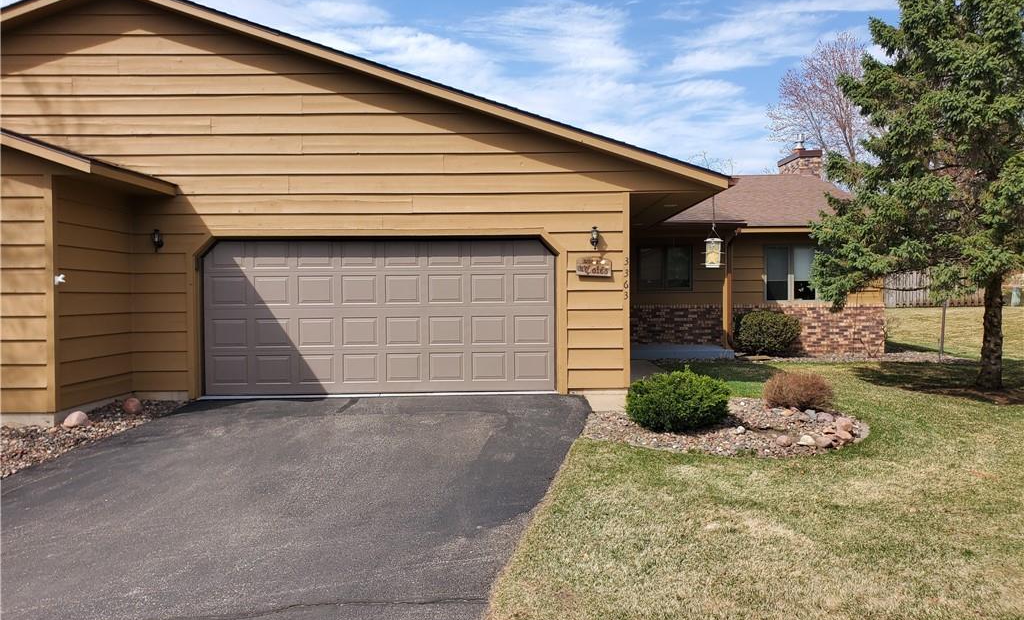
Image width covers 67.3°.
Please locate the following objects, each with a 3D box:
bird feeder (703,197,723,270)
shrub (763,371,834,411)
[{"bbox_3d":[2.920,-1.116,11.196,0.260,1.030,0.240,-1,1,0],"label":"bird feeder"},{"bbox_3d":[4.037,1.111,10.786,0.970,0.530,0.930,-1,1,0],"label":"shrub"}]

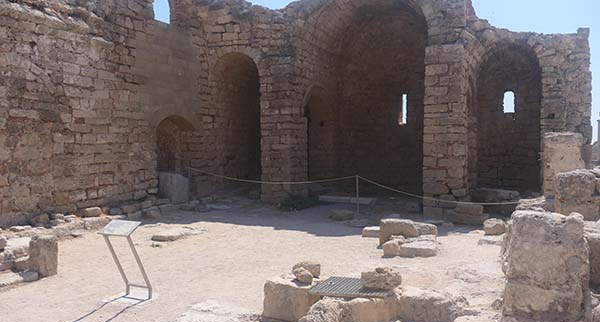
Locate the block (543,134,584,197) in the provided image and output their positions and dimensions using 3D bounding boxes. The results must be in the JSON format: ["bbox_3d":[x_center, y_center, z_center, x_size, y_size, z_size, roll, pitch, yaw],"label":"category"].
[{"bbox_3d":[4.923,0.206,8.756,0.670,1.425,0.500,1,2,18],"label":"block"}]

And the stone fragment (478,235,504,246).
[{"bbox_3d":[2.927,1.194,7.110,0.430,0.110,0.360,0,3,23],"label":"stone fragment"}]

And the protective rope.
[{"bbox_3d":[0.950,0.816,11.656,8.969,1.000,0.250,1,3,22],"label":"protective rope"}]

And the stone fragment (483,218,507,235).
[{"bbox_3d":[3.744,1.257,9.036,0.420,0.250,0.330,1,2,18],"label":"stone fragment"}]

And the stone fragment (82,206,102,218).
[{"bbox_3d":[-4.566,1.141,10.344,0.360,0.190,0.280,1,2,18],"label":"stone fragment"}]

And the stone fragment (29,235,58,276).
[{"bbox_3d":[-3.403,1.236,6.245,0.310,0.510,0.260,-1,2,-19],"label":"stone fragment"}]

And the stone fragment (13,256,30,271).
[{"bbox_3d":[-3.912,1.457,6.616,0.234,0.146,0.199,-1,3,-25],"label":"stone fragment"}]

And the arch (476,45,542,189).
[{"bbox_3d":[4.155,-0.795,9.479,1.270,2.995,1.000,0,3,23],"label":"arch"}]

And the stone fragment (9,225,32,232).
[{"bbox_3d":[-4.633,1.121,7.842,0.360,0.090,0.280,0,3,23],"label":"stone fragment"}]

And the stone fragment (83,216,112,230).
[{"bbox_3d":[-4.261,1.323,9.857,0.315,0.169,0.485,2,3,29],"label":"stone fragment"}]

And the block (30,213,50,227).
[{"bbox_3d":[-5.603,1.270,10.105,0.367,0.249,0.293,-2,3,-30],"label":"block"}]

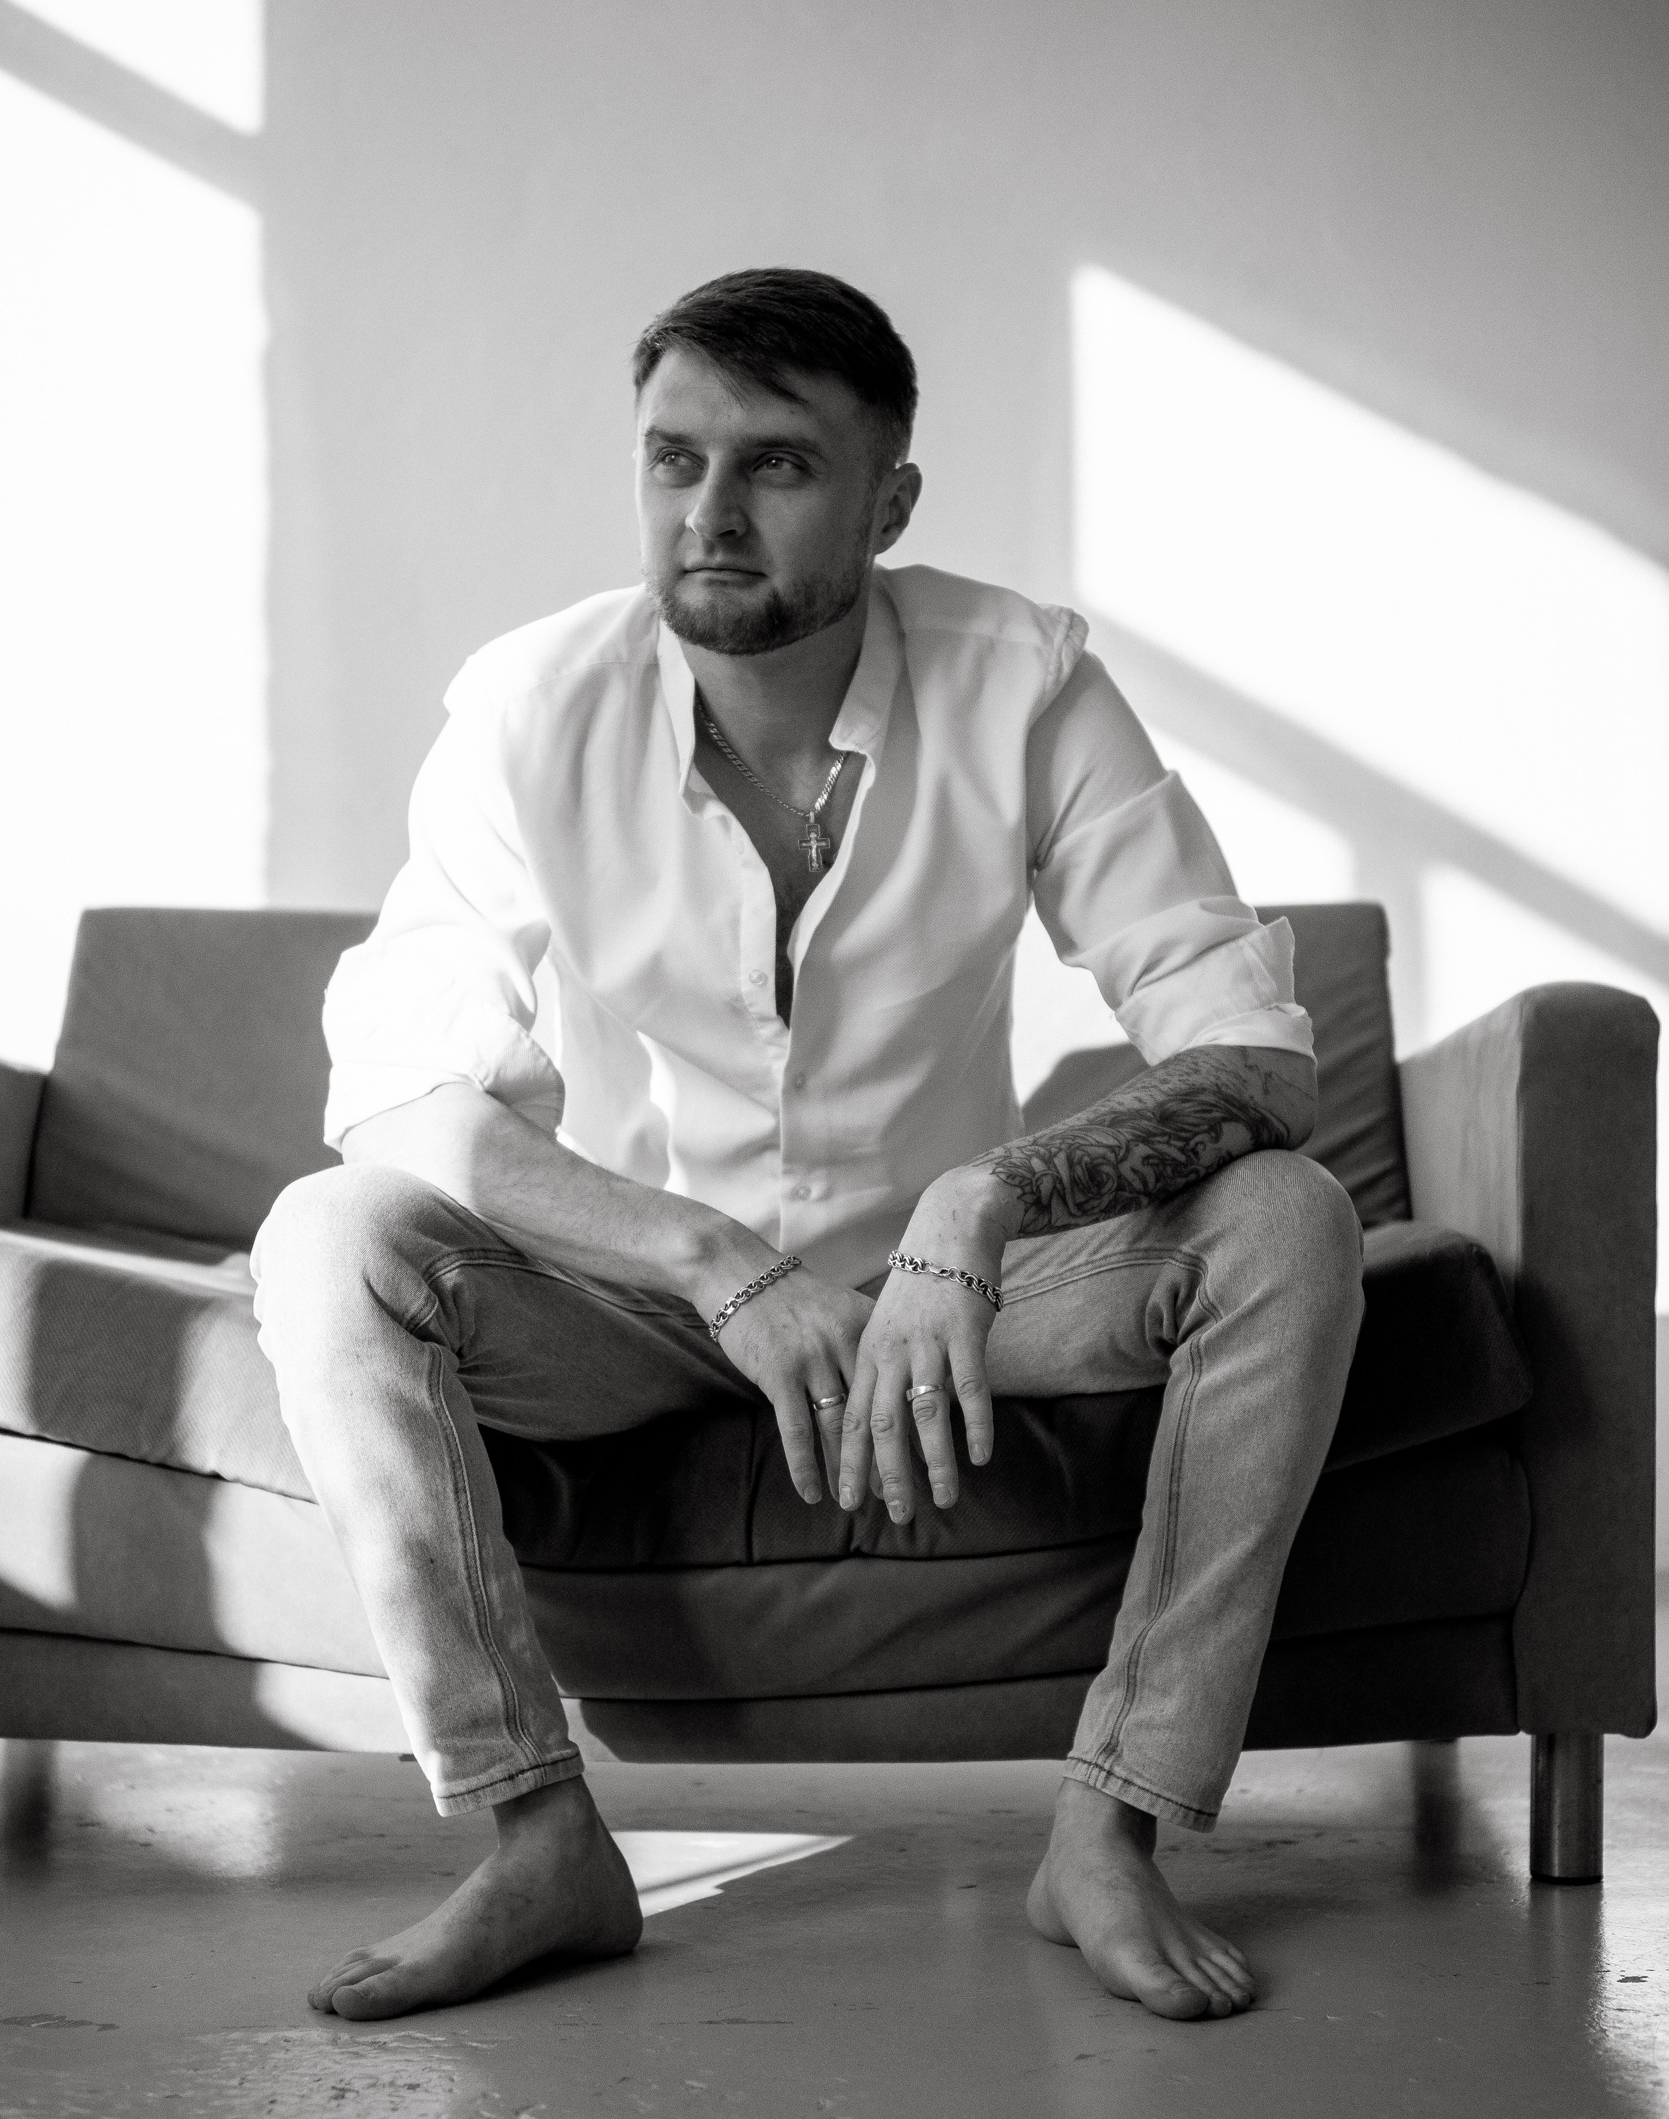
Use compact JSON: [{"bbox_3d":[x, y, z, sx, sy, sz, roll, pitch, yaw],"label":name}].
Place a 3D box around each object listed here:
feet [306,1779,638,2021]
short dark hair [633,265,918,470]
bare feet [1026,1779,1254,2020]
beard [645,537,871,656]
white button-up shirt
[{"bbox_3d":[-0.249,0.552,2.170,0.255,0.120,0.100,0,-1,-40],"label":"feet"},{"bbox_3d":[-0.038,-0.447,2.150,0.175,0.160,0.215,3,-1,26],"label":"short dark hair"},{"bbox_3d":[0.200,0.552,2.180,0.100,0.120,0.255,0,0,-23],"label":"bare feet"},{"bbox_3d":[-0.054,-0.302,2.100,0.130,0.085,0.090,3,-1,26],"label":"beard"},{"bbox_3d":[-0.012,-0.091,2.310,0.660,0.540,0.420,0,0,3],"label":"white button-up shirt"}]

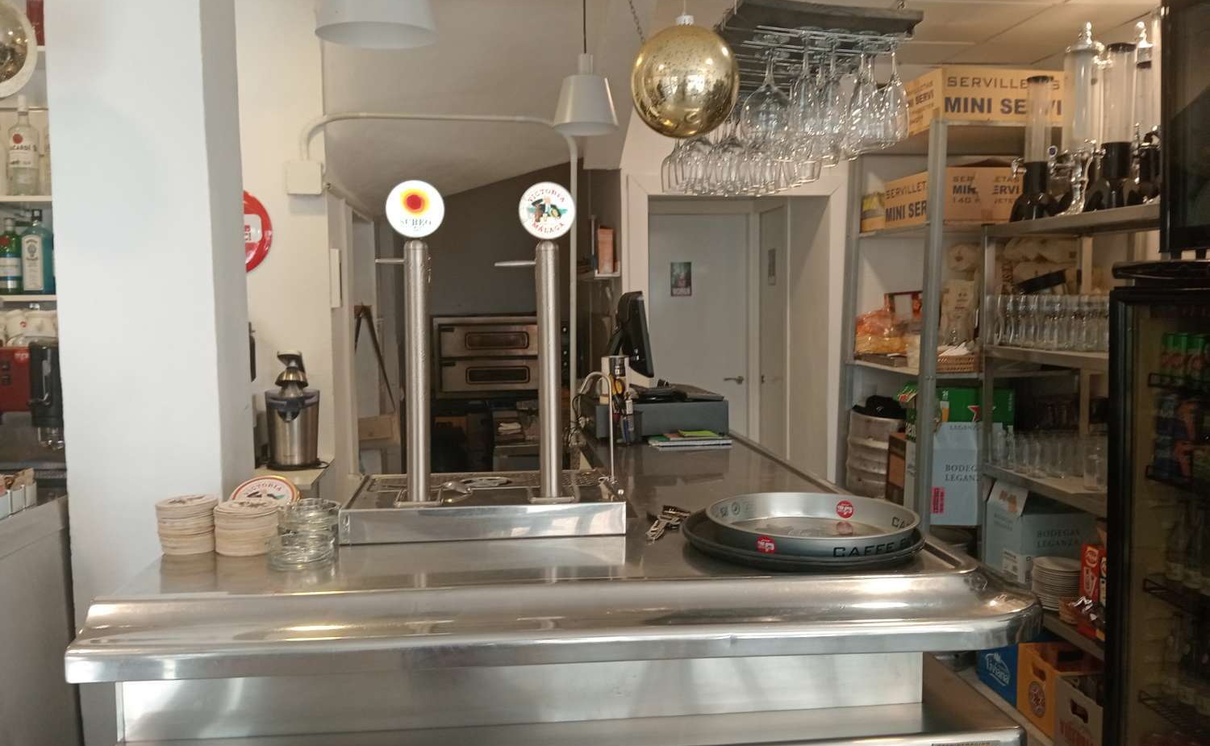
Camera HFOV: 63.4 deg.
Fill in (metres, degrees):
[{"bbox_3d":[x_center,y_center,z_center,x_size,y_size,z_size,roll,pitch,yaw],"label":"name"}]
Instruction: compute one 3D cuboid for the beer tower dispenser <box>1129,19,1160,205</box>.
[{"bbox_3d":[1.736,-0.815,3.175,0.200,0.630,0.160,-4,6,-33],"label":"beer tower dispenser"}]

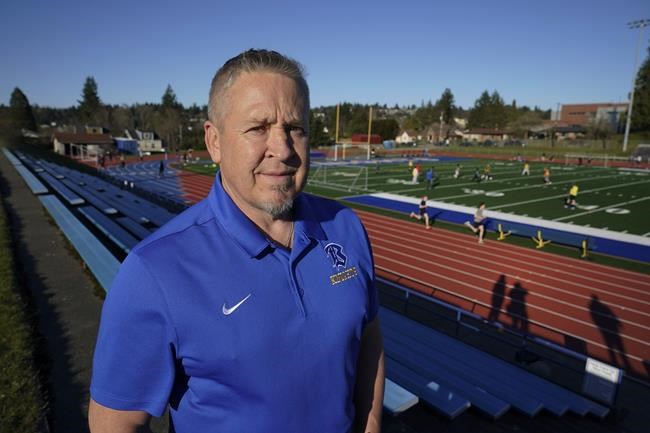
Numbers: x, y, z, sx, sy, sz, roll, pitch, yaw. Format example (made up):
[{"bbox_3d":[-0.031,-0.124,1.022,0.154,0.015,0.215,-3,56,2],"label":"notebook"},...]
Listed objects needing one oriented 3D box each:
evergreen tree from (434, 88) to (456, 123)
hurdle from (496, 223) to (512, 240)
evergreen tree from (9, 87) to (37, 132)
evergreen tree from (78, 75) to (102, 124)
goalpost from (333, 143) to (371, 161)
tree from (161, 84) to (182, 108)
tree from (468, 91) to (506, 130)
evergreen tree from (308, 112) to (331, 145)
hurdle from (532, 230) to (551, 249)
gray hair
[{"bbox_3d":[48.677,-42.740,175.016,8.887,17.287,8.887,4,11,15],"label":"evergreen tree"},{"bbox_3d":[8.781,0.760,21.250,0.700,0.780,0.500,10,14,40],"label":"hurdle"},{"bbox_3d":[-76.813,-26.856,110.012,7.110,11.855,7.110,-7,13,-34],"label":"evergreen tree"},{"bbox_3d":[-89.320,-42.731,165.023,9.141,20.319,9.141,-5,13,-27],"label":"evergreen tree"},{"bbox_3d":[4.387,-11.255,76.555,7.500,2.500,1.800,-8,14,-37],"label":"goalpost"},{"bbox_3d":[-65.554,-46.891,185.017,9.395,18.244,9.395,-3,12,-19],"label":"tree"},{"bbox_3d":[63.768,-41.134,170.014,14.912,16.037,14.912,5,12,19],"label":"tree"},{"bbox_3d":[-1.588,-25.069,125.007,6.348,9.621,6.348,1,11,-1],"label":"evergreen tree"},{"bbox_3d":[9.943,1.068,19.850,0.800,0.780,0.500,10,14,40],"label":"hurdle"},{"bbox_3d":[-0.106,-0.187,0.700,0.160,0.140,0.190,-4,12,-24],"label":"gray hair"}]

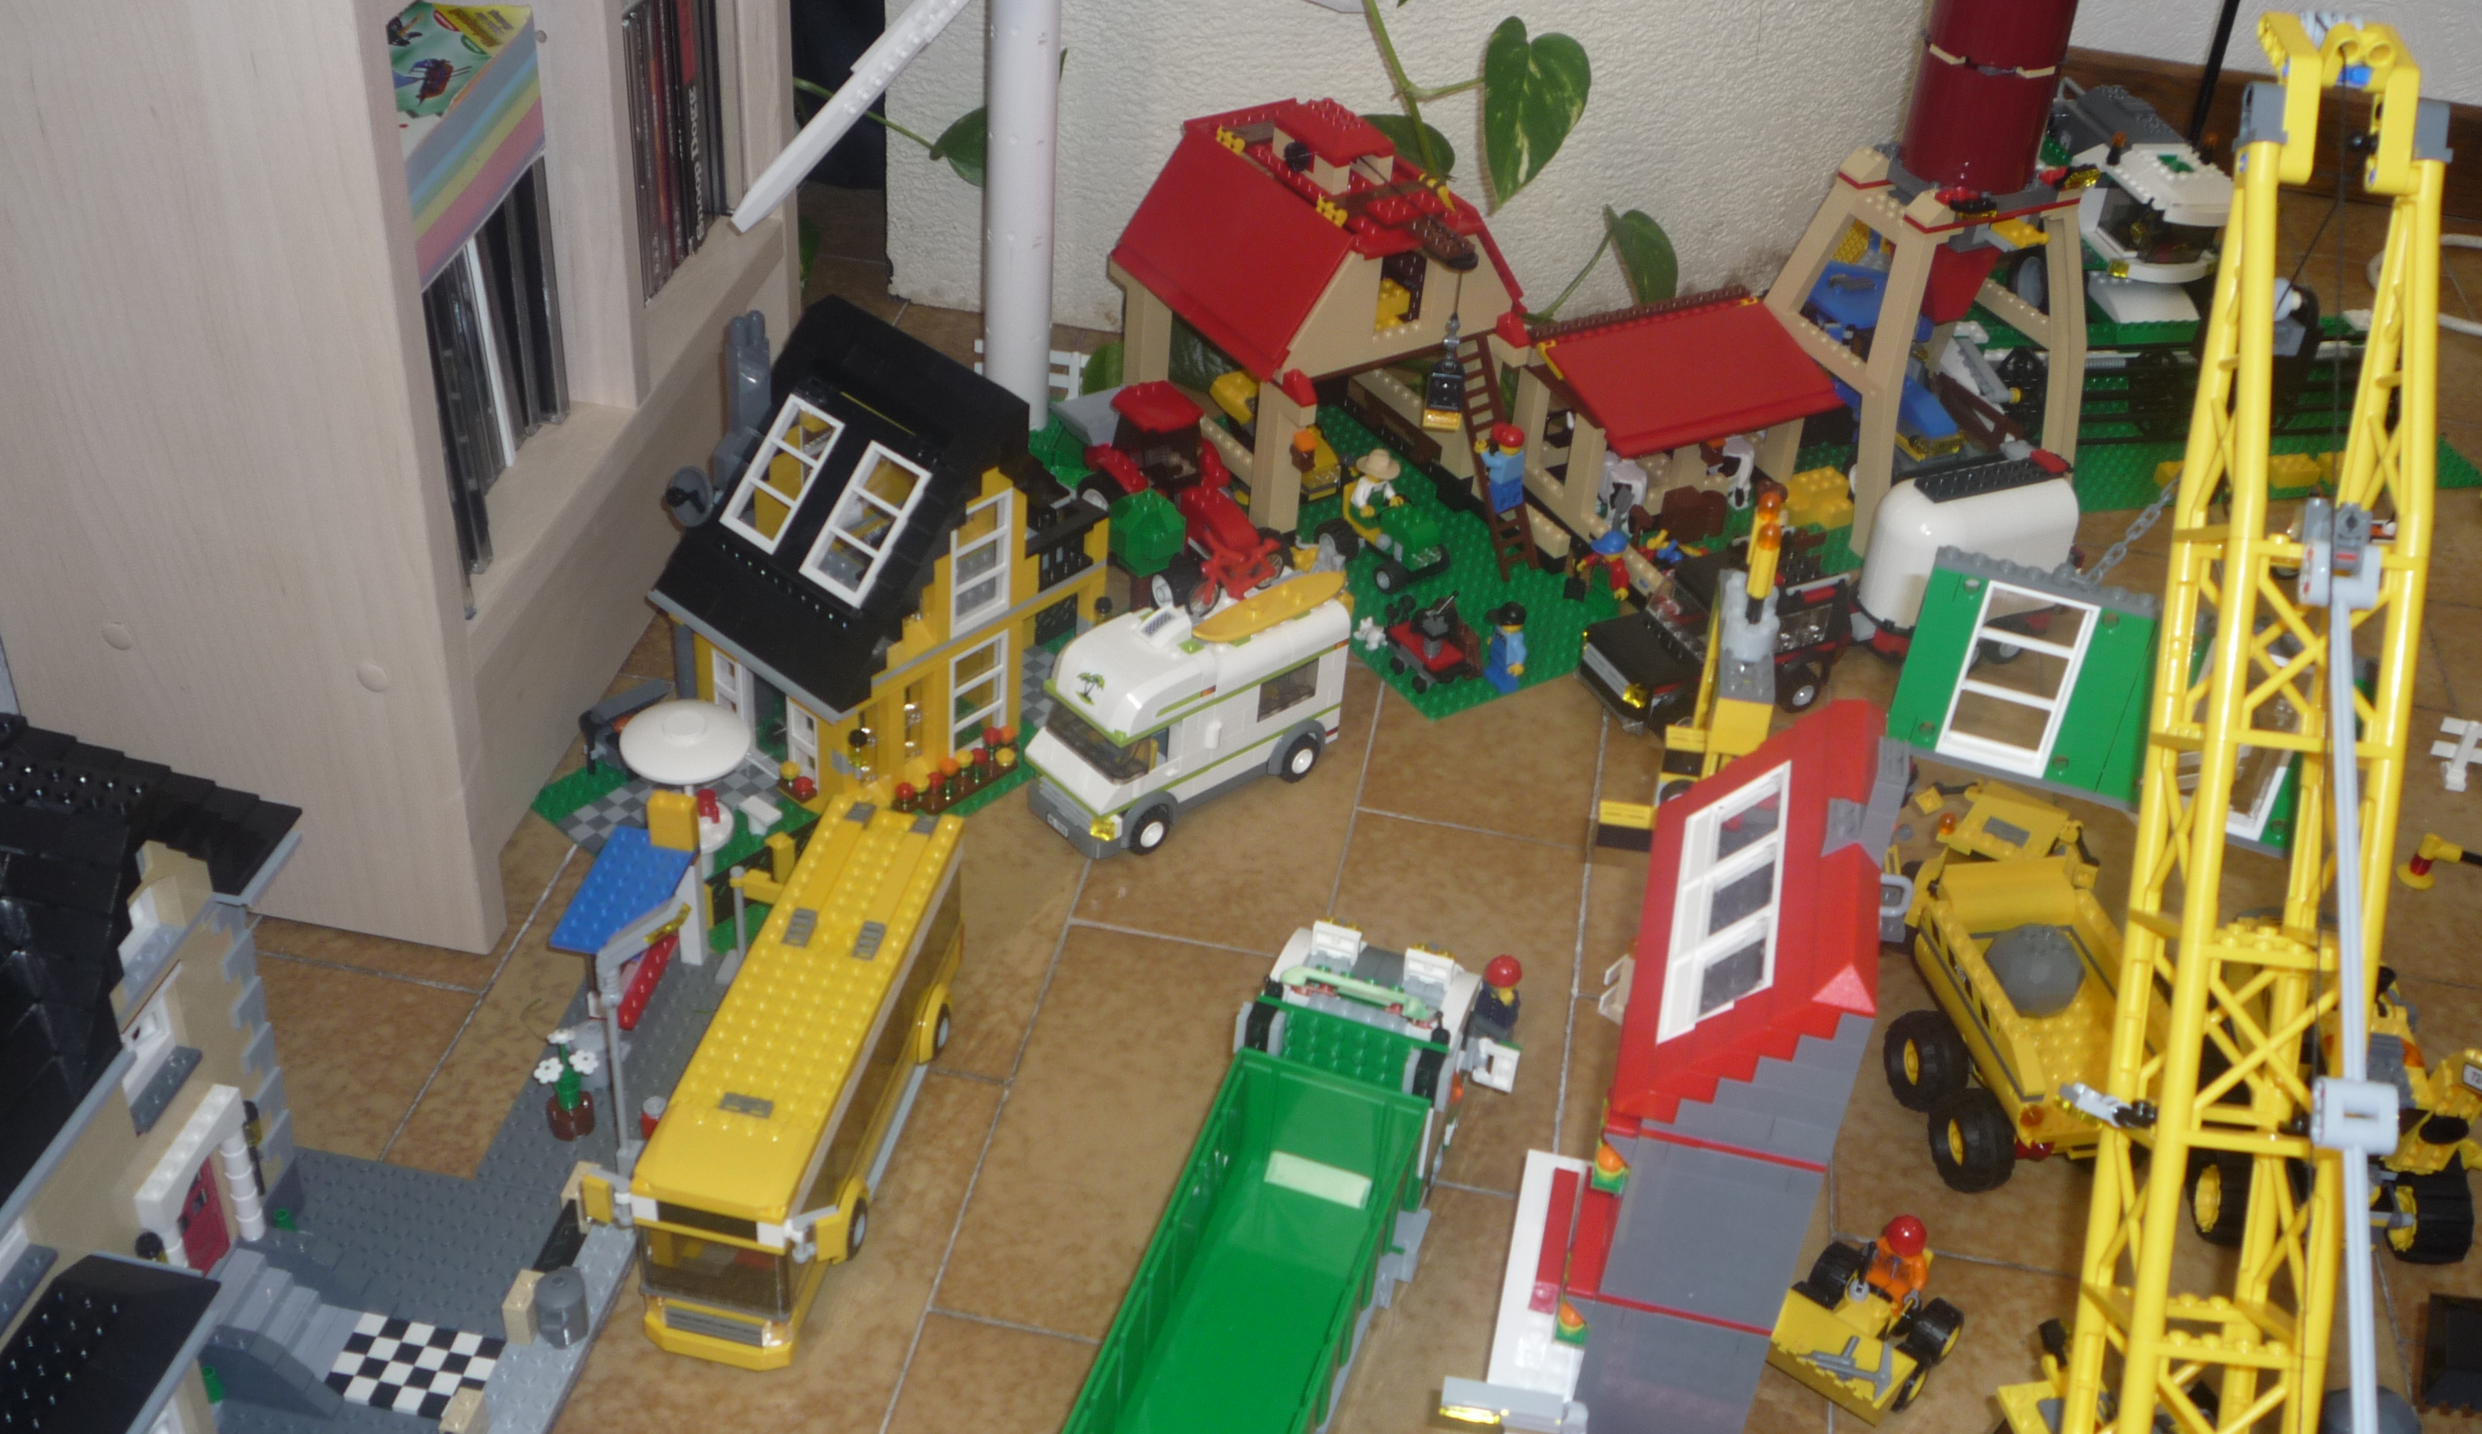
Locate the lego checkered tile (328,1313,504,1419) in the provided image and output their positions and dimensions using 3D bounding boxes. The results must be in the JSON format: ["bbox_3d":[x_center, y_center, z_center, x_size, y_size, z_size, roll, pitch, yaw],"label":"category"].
[{"bbox_3d":[-0.260,0.206,0.814,0.048,0.003,0.032,9,37,5],"label":"lego checkered tile"}]

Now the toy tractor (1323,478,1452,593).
[{"bbox_3d":[0.070,-0.087,1.213,0.043,0.038,0.058,-26,47,-34],"label":"toy tractor"}]

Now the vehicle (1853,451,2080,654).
[{"bbox_3d":[0.331,-0.070,1.182,0.090,0.083,0.055,-13,41,-22],"label":"vehicle"}]

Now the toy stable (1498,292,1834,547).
[{"bbox_3d":[0.213,-0.139,1.251,0.130,0.097,0.088,-15,42,-25],"label":"toy stable"}]

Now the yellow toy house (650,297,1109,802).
[{"bbox_3d":[-0.142,-0.072,1.046,0.125,0.184,0.166,31,44,30],"label":"yellow toy house"}]

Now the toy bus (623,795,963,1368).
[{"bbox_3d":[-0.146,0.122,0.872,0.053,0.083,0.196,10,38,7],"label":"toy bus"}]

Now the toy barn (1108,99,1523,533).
[{"bbox_3d":[0.039,-0.206,1.254,0.138,0.165,0.137,-20,44,-30],"label":"toy barn"}]

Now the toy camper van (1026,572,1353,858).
[{"bbox_3d":[-0.019,-0.005,1.054,0.131,0.083,0.049,-25,47,-34],"label":"toy camper van"}]

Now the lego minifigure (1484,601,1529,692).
[{"bbox_3d":[0.118,-0.033,1.143,0.016,0.042,0.025,-17,43,-27],"label":"lego minifigure"}]

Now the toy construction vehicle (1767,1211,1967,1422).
[{"bbox_3d":[0.208,0.192,0.853,0.053,0.050,0.057,29,43,28],"label":"toy construction vehicle"}]

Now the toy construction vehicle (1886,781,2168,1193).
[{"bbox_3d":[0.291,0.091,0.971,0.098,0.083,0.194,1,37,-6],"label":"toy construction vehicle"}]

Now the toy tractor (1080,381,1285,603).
[{"bbox_3d":[-0.027,-0.105,1.193,0.057,0.077,0.100,-17,43,-27],"label":"toy tractor"}]

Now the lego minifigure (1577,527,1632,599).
[{"bbox_3d":[0.170,-0.066,1.190,0.020,0.041,0.026,-4,38,-12],"label":"lego minifigure"}]

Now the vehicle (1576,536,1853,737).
[{"bbox_3d":[0.216,-0.033,1.143,0.119,0.055,0.056,-16,42,-26],"label":"vehicle"}]

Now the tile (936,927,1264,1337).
[{"bbox_3d":[-0.037,0.148,0.927,0.098,0.008,0.199,10,37,6],"label":"tile"}]

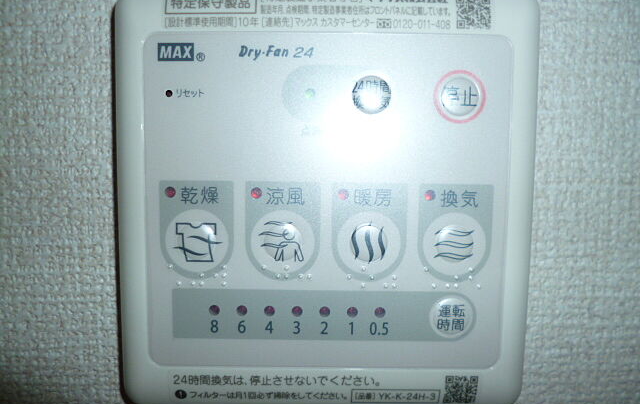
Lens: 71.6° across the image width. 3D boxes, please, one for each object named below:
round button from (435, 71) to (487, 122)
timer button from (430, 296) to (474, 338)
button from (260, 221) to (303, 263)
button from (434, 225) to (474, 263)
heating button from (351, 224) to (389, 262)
[{"bbox_3d":[0.038,-0.029,0.121,0.014,0.014,0.003,1,4,0],"label":"round button"},{"bbox_3d":[0.037,0.033,0.125,0.013,0.012,0.003,1,4,0],"label":"timer button"},{"bbox_3d":[-0.011,0.011,0.124,0.012,0.012,0.003,1,4,0],"label":"button"},{"bbox_3d":[0.038,0.012,0.124,0.011,0.011,0.003,1,4,0],"label":"button"},{"bbox_3d":[0.014,0.011,0.124,0.011,0.012,0.003,1,4,0],"label":"heating button"}]

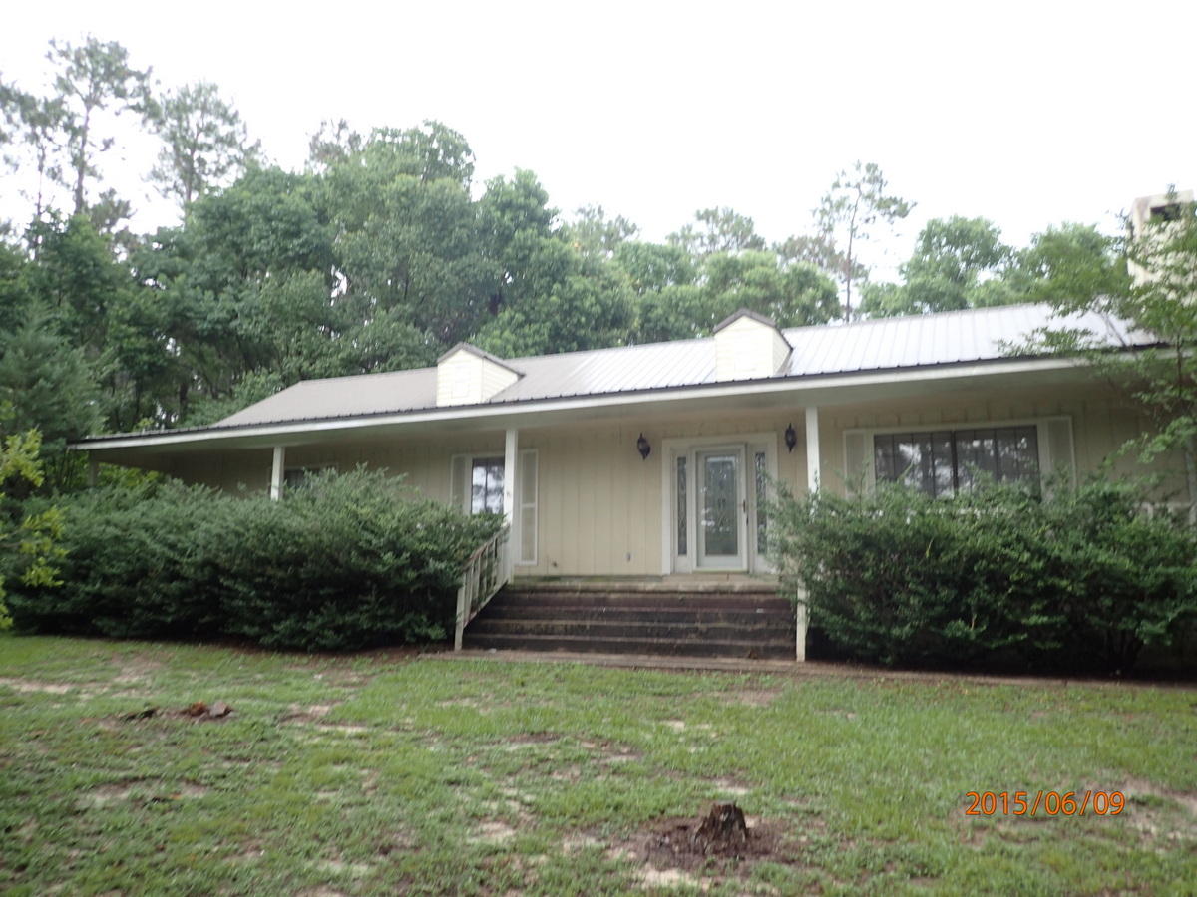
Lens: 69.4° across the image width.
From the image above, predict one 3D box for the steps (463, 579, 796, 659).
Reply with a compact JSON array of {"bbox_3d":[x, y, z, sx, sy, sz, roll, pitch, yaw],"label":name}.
[{"bbox_3d":[0.500,2.294,11.704,4.538,0.917,1.279,-4,-11,24],"label":"steps"}]

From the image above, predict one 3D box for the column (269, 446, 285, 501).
[{"bbox_3d":[-5.747,1.183,15.417,0.145,2.402,0.145,-4,-11,24],"label":"column"}]

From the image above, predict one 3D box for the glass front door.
[{"bbox_3d":[1.924,0.958,13.708,0.860,1.954,0.078,-4,-11,24],"label":"glass front door"}]

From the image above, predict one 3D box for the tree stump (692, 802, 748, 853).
[{"bbox_3d":[0.594,1.839,4.200,0.250,0.200,0.240,1,-10,0],"label":"tree stump"}]

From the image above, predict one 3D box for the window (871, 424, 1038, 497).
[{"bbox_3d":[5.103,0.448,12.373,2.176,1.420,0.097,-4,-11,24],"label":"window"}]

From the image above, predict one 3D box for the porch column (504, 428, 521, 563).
[{"bbox_3d":[-1.364,0.900,13.501,0.145,2.402,0.145,-4,-11,24],"label":"porch column"}]

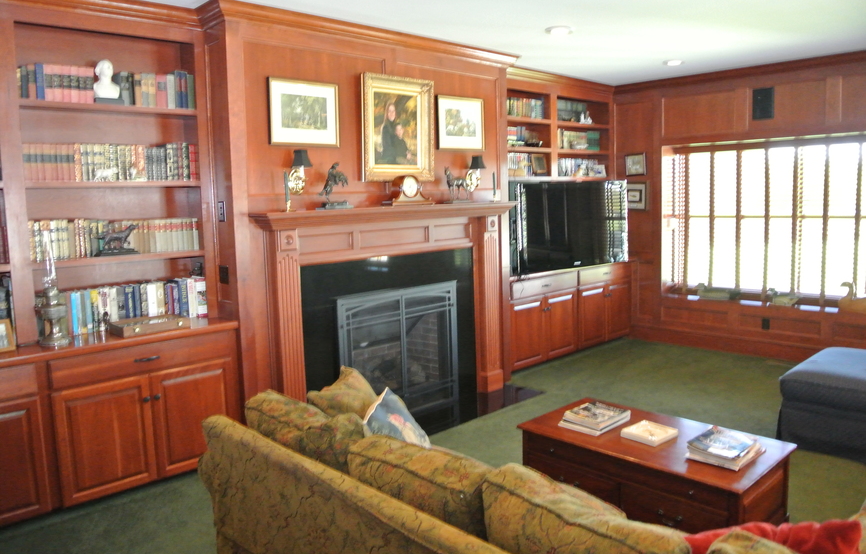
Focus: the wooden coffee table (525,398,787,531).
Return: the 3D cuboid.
[{"bbox_3d":[1.039,0.995,3.129,0.635,0.476,1.082,-8,10,-44],"label":"wooden coffee table"}]

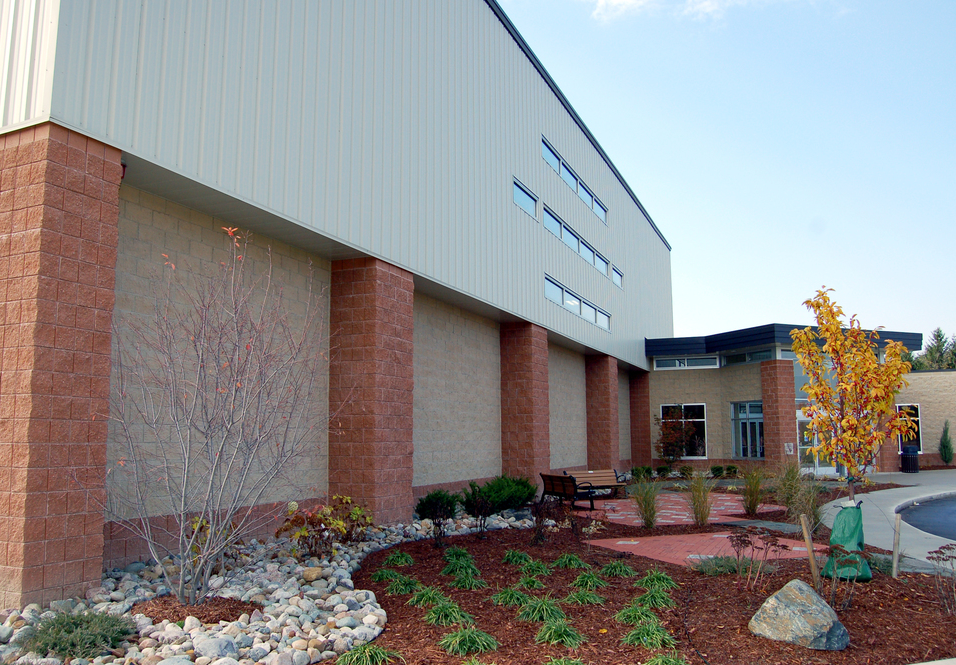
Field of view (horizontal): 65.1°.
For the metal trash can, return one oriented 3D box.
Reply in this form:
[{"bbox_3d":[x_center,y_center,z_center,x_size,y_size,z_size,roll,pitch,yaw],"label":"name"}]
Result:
[{"bbox_3d":[16.948,4.943,29.400,0.650,1.070,0.650,-1,-8,0],"label":"metal trash can"}]

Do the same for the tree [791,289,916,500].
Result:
[{"bbox_3d":[4.001,1.027,7.981,1.250,3.050,1.200,-5,-9,26],"label":"tree"}]

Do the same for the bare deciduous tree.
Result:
[{"bbox_3d":[-2.306,0.680,6.725,2.100,3.350,2.000,2,-9,-18],"label":"bare deciduous tree"}]

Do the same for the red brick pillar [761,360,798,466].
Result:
[{"bbox_3d":[11.291,3.094,27.869,0.820,4.070,0.820,3,-9,-25],"label":"red brick pillar"}]

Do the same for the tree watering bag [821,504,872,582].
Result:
[{"bbox_3d":[3.794,2.157,7.716,0.510,0.820,0.460,-4,-9,25],"label":"tree watering bag"}]

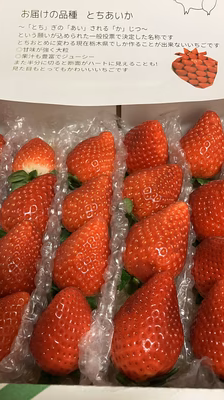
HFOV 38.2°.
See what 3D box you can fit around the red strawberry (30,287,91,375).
[{"bbox_3d":[-0.033,0.082,0.202,0.037,0.036,0.051,10,84,-5],"label":"red strawberry"}]

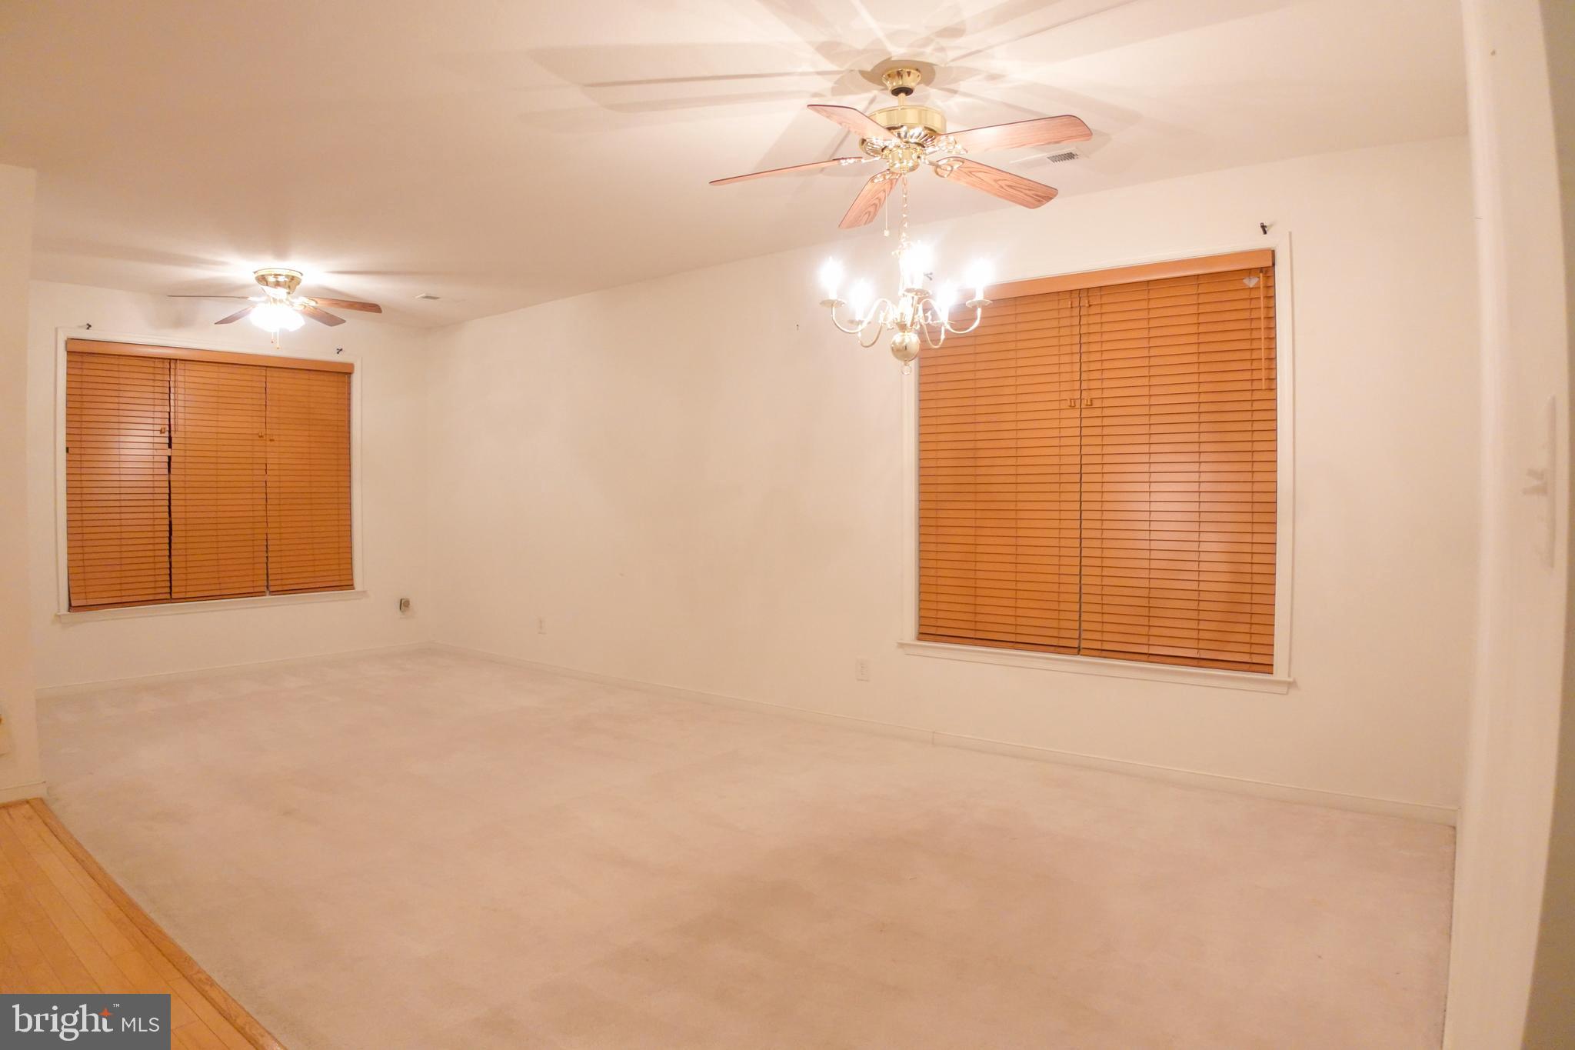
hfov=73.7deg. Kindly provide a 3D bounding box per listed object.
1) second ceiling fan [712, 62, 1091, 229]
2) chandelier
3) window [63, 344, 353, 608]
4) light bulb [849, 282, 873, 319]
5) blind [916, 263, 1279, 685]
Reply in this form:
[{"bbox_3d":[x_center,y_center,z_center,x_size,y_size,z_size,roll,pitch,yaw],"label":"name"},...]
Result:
[{"bbox_3d":[0.345,-1.295,3.403,1.260,0.360,1.250,0,2,0],"label":"second ceiling fan"},{"bbox_3d":[0.378,-0.828,3.420,0.580,0.620,0.560,0,2,0],"label":"chandelier"},{"bbox_3d":[-4.002,-0.349,7.467,0.080,1.753,1.935,2,3,41],"label":"window"},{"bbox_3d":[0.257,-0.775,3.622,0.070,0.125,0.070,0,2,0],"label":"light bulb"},{"bbox_3d":[1.352,-0.270,4.929,1.772,1.766,0.080,2,3,41],"label":"blind"}]

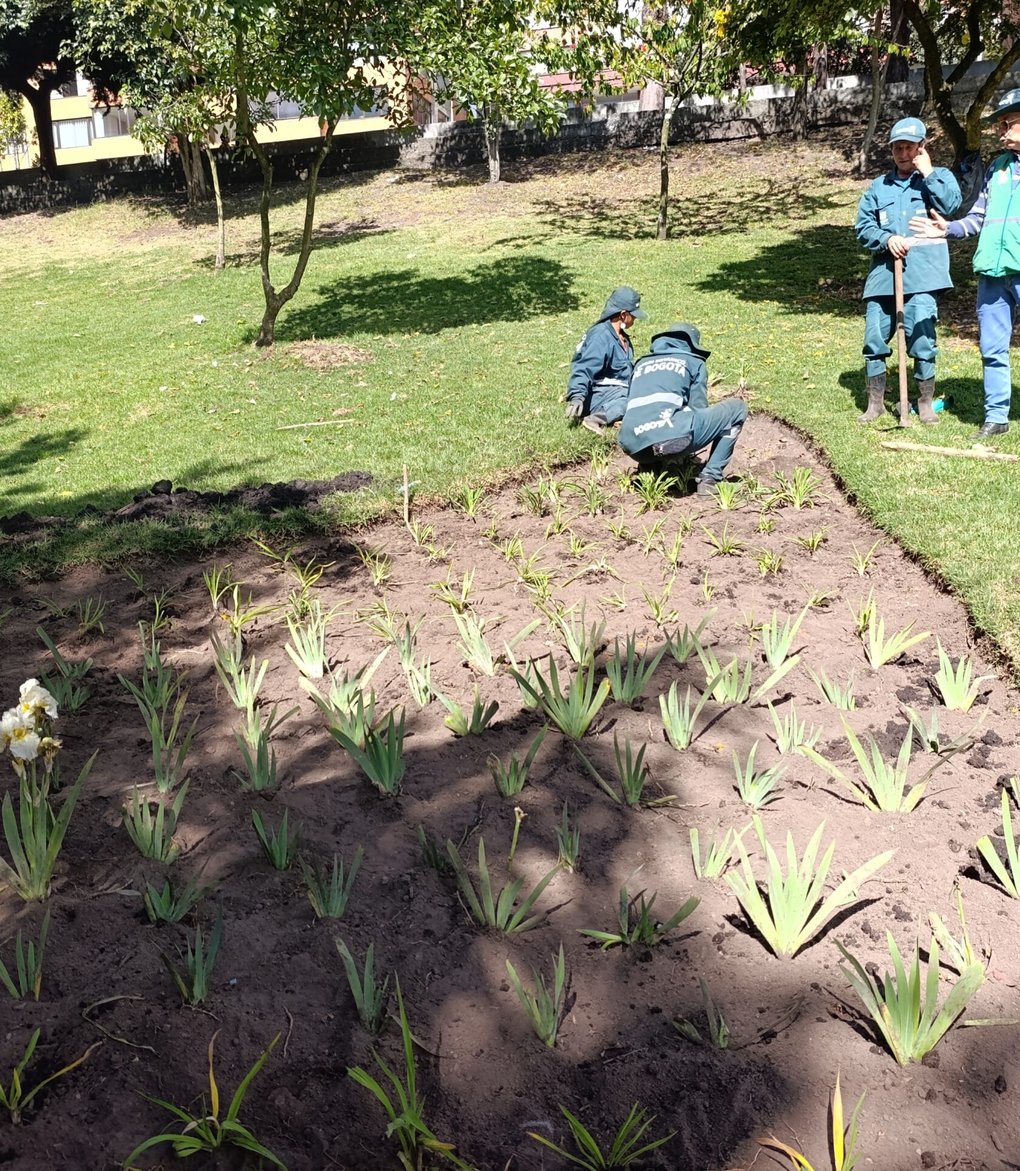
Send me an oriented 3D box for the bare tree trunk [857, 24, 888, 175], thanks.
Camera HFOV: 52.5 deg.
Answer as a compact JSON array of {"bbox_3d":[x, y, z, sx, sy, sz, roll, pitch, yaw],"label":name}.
[{"bbox_3d":[5.436,-7.245,15.500,0.352,2.015,0.250,2,11,18],"label":"bare tree trunk"}]

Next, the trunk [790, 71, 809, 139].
[{"bbox_3d":[4.424,-7.327,15.800,0.270,1.030,0.270,-1,10,0],"label":"trunk"}]

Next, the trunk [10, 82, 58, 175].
[{"bbox_3d":[-12.852,-12.360,28.000,0.969,2.200,0.750,-6,11,-22],"label":"trunk"}]

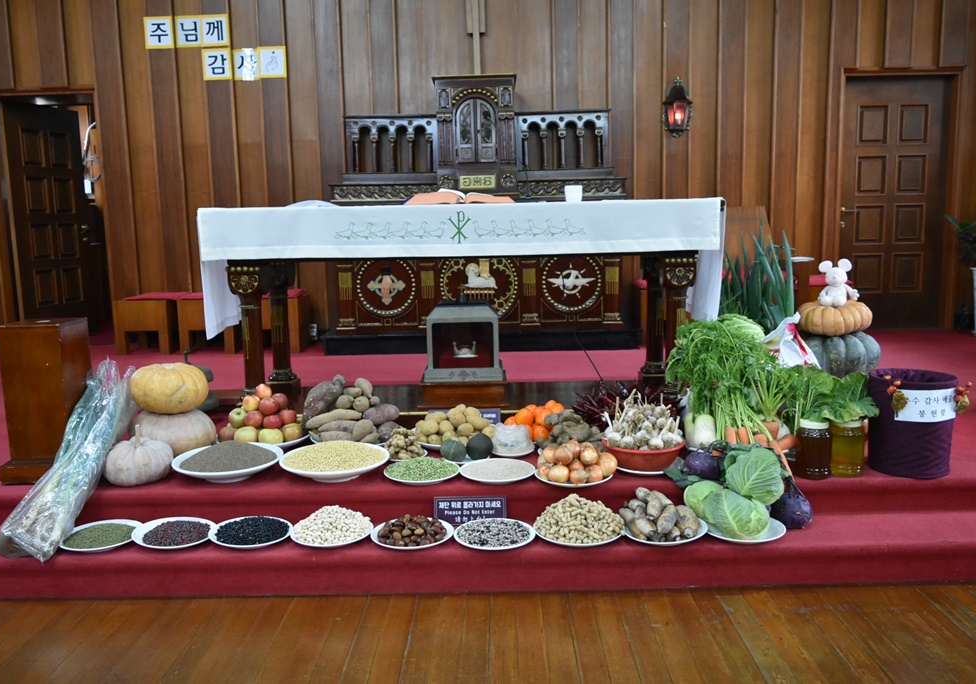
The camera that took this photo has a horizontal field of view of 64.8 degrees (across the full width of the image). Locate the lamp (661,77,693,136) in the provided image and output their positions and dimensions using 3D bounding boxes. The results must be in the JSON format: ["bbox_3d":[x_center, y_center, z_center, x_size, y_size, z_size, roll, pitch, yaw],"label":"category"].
[{"bbox_3d":[1.481,-1.840,6.005,0.230,0.460,0.240,-1,8,1],"label":"lamp"}]

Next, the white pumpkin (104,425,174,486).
[{"bbox_3d":[-1.218,0.397,2.673,0.230,0.205,0.228,-1,8,0],"label":"white pumpkin"}]

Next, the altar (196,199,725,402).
[{"bbox_3d":[-0.112,-0.150,3.655,2.199,0.973,0.713,-1,8,1],"label":"altar"}]

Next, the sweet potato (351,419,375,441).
[{"bbox_3d":[-0.490,0.346,3.025,0.078,0.080,0.120,2,8,25],"label":"sweet potato"}]

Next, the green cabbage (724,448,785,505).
[{"bbox_3d":[0.883,0.446,2.547,0.180,0.165,0.160,-1,8,1],"label":"green cabbage"}]

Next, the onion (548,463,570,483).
[{"bbox_3d":[0.248,0.457,2.669,0.068,0.064,0.067,-1,8,1],"label":"onion"}]

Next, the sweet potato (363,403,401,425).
[{"bbox_3d":[-0.453,0.305,3.281,0.150,0.078,0.082,-2,8,-7],"label":"sweet potato"}]

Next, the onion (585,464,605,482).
[{"bbox_3d":[0.353,0.433,2.533,0.066,0.064,0.066,-1,8,0],"label":"onion"}]

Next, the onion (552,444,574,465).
[{"bbox_3d":[0.260,0.387,2.645,0.070,0.068,0.070,-1,8,1],"label":"onion"}]

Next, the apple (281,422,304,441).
[{"bbox_3d":[-0.795,0.362,3.110,0.085,0.078,0.085,-1,8,0],"label":"apple"}]

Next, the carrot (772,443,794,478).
[{"bbox_3d":[1.042,0.419,2.705,0.032,0.032,0.161,-18,49,3],"label":"carrot"}]

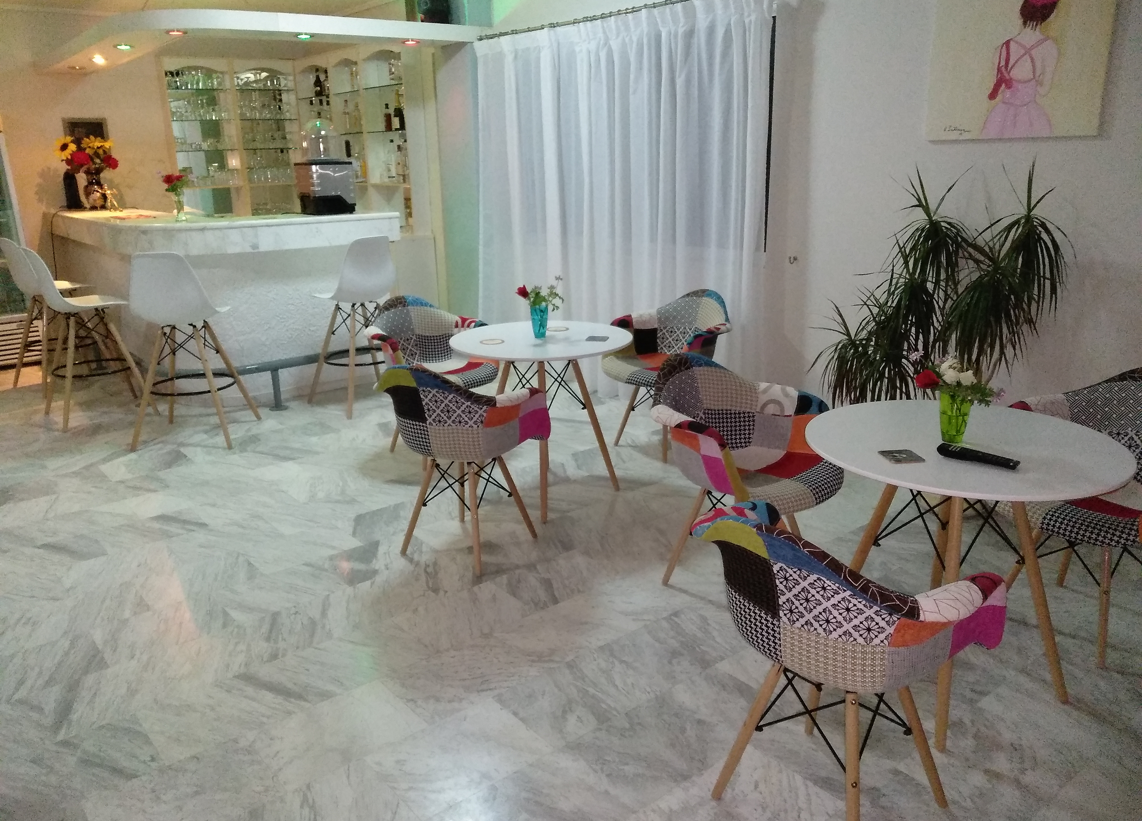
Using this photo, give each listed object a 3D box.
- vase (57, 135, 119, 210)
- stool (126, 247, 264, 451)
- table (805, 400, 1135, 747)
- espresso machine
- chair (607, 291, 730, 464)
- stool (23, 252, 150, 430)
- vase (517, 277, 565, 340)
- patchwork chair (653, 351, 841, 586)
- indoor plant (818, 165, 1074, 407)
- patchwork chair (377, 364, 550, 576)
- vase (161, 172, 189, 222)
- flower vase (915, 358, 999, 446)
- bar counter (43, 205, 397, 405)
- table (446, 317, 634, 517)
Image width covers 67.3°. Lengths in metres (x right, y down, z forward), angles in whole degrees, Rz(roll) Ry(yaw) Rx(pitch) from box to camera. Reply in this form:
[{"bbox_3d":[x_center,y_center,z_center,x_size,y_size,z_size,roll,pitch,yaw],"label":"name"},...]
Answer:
[{"bbox_3d":[-3.814,-1.876,6.767,0.440,0.553,0.360,-10,19,-27],"label":"vase"},{"bbox_3d":[-2.171,-0.374,4.836,0.540,1.070,0.545,-2,16,-1],"label":"stool"},{"bbox_3d":[1.053,0.433,2.410,0.800,0.732,0.800,4,17,19],"label":"table"},{"bbox_3d":[-1.678,-1.664,5.808,0.290,0.640,0.380,-11,19,-29],"label":"espresso machine"},{"bbox_3d":[0.485,-0.201,4.449,0.610,0.810,0.620,-15,21,-39],"label":"chair"},{"bbox_3d":[-2.968,-0.486,5.267,0.540,1.060,0.530,-14,20,-35],"label":"stool"},{"bbox_3d":[-0.132,-0.448,3.743,0.205,0.262,0.180,-2,16,0],"label":"vase"},{"bbox_3d":[0.594,0.241,2.964,0.635,0.810,0.595,-15,21,-38],"label":"patchwork chair"},{"bbox_3d":[1.593,-0.283,3.536,1.020,1.430,0.860,12,21,38],"label":"indoor plant"},{"bbox_3d":[-0.414,0.158,3.335,0.635,0.810,0.595,8,19,30],"label":"patchwork chair"},{"bbox_3d":[-2.560,-1.361,5.483,0.155,0.285,0.180,-11,19,-29],"label":"vase"},{"bbox_3d":[1.032,-0.035,2.277,0.215,0.235,0.180,6,18,24],"label":"flower vase"},{"bbox_3d":[-2.628,-0.889,6.434,1.970,1.155,2.600,-11,19,-29],"label":"bar counter"},{"bbox_3d":[-0.126,0.033,3.849,0.800,0.730,0.800,-1,16,0],"label":"table"}]

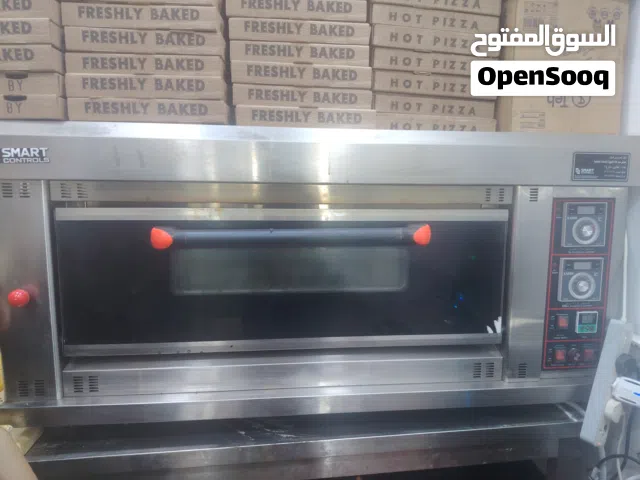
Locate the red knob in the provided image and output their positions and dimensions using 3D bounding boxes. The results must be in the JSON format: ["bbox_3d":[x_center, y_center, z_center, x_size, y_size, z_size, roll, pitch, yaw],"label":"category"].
[{"bbox_3d":[-0.578,0.111,0.851,0.037,0.037,0.038,0,6,-6],"label":"red knob"}]

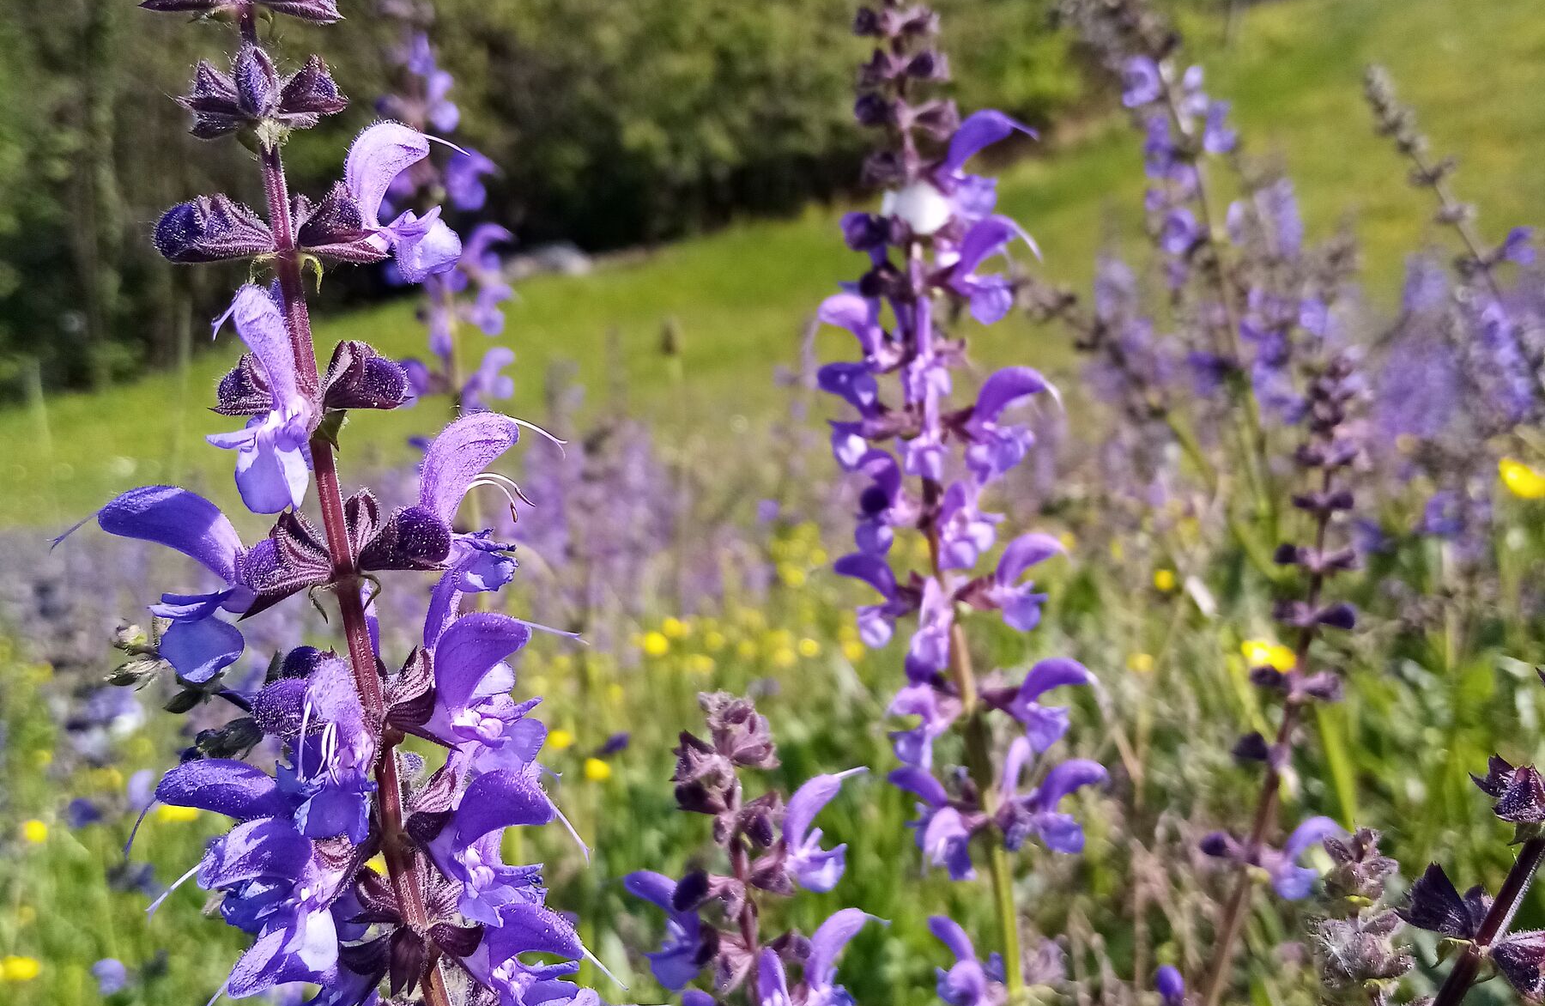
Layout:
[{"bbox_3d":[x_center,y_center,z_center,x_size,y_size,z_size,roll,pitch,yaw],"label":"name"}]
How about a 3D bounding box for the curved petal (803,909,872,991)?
[{"bbox_3d":[0.015,0.099,0.345,0.015,0.017,0.009,3,11,14],"label":"curved petal"}]

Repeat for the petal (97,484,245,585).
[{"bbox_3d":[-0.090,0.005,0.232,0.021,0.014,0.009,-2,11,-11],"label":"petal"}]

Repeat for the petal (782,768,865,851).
[{"bbox_3d":[0.011,0.068,0.345,0.018,0.018,0.009,3,11,14],"label":"petal"}]

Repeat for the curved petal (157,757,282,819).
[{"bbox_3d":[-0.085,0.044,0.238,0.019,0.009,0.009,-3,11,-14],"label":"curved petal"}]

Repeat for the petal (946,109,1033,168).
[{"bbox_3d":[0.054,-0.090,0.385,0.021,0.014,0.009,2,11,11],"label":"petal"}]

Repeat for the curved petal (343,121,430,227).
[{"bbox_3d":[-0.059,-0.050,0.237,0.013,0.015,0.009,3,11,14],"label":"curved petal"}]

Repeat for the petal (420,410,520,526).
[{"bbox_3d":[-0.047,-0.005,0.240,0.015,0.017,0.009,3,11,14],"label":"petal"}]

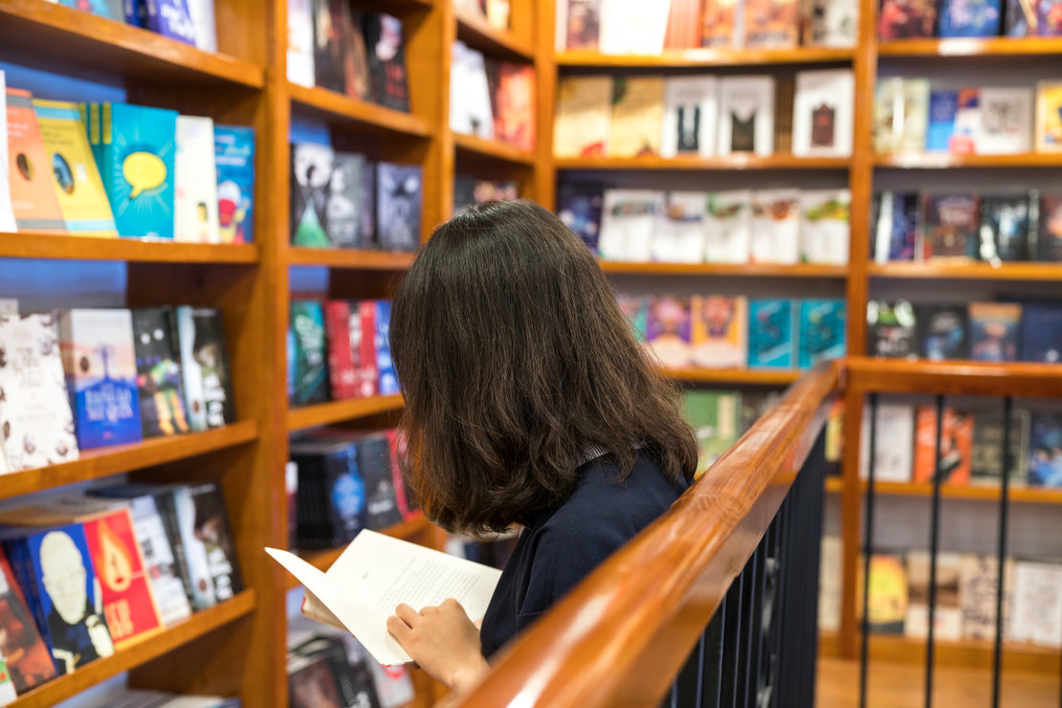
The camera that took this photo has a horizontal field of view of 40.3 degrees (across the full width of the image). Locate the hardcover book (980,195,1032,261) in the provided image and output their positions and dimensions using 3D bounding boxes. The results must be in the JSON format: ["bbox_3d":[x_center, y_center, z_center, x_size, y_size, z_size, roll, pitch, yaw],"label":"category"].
[{"bbox_3d":[1.326,-0.348,4.054,0.129,0.190,0.027,2,-6,12],"label":"hardcover book"}]

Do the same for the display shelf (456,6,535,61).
[{"bbox_3d":[-0.234,-0.864,3.899,0.275,0.034,0.789,2,3,16],"label":"display shelf"}]

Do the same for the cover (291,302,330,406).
[{"bbox_3d":[-0.467,0.000,2.955,0.028,0.208,0.125,-2,2,27],"label":"cover"}]

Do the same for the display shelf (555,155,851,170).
[{"bbox_3d":[0.551,-0.589,4.561,0.909,0.035,0.270,2,4,16],"label":"display shelf"}]

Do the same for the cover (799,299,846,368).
[{"bbox_3d":[0.889,-0.057,4.401,0.137,0.210,0.030,2,-3,14],"label":"cover"}]

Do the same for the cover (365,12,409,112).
[{"bbox_3d":[-0.319,-0.653,3.260,0.030,0.216,0.135,-5,1,17],"label":"cover"}]

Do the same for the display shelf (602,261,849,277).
[{"bbox_3d":[0.520,-0.255,4.342,0.854,0.034,0.275,2,3,13],"label":"display shelf"}]

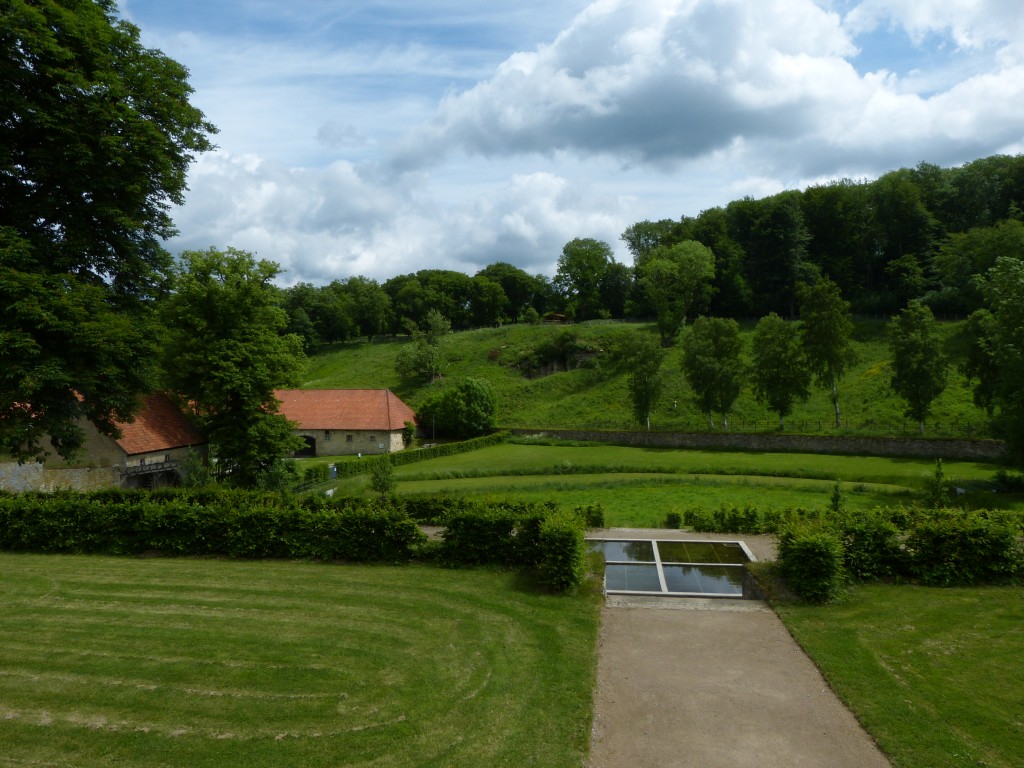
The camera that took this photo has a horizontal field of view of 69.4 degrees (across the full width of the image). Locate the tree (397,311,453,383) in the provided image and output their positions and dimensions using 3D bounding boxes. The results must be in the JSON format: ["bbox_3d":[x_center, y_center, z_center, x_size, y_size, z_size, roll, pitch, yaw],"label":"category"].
[{"bbox_3d":[-17.350,-7.550,145.000,11.370,14.510,10.240,0,-2,0],"label":"tree"}]

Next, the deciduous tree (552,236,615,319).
[{"bbox_3d":[19.610,-28.260,200.000,16.230,22.180,16.230,0,-2,0],"label":"deciduous tree"}]

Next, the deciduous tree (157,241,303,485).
[{"bbox_3d":[-25.700,-1.520,68.000,13.240,21.890,13.240,0,-2,0],"label":"deciduous tree"}]

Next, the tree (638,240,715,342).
[{"bbox_3d":[36.700,-20.420,165.000,16.960,23.200,16.960,0,-2,0],"label":"tree"}]

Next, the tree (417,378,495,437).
[{"bbox_3d":[-8.700,3.910,118.000,12.450,9.570,11.200,0,-2,0],"label":"tree"}]

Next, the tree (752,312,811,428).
[{"bbox_3d":[40.670,-2.040,112.000,9.090,17.570,8.630,0,-2,0],"label":"tree"}]

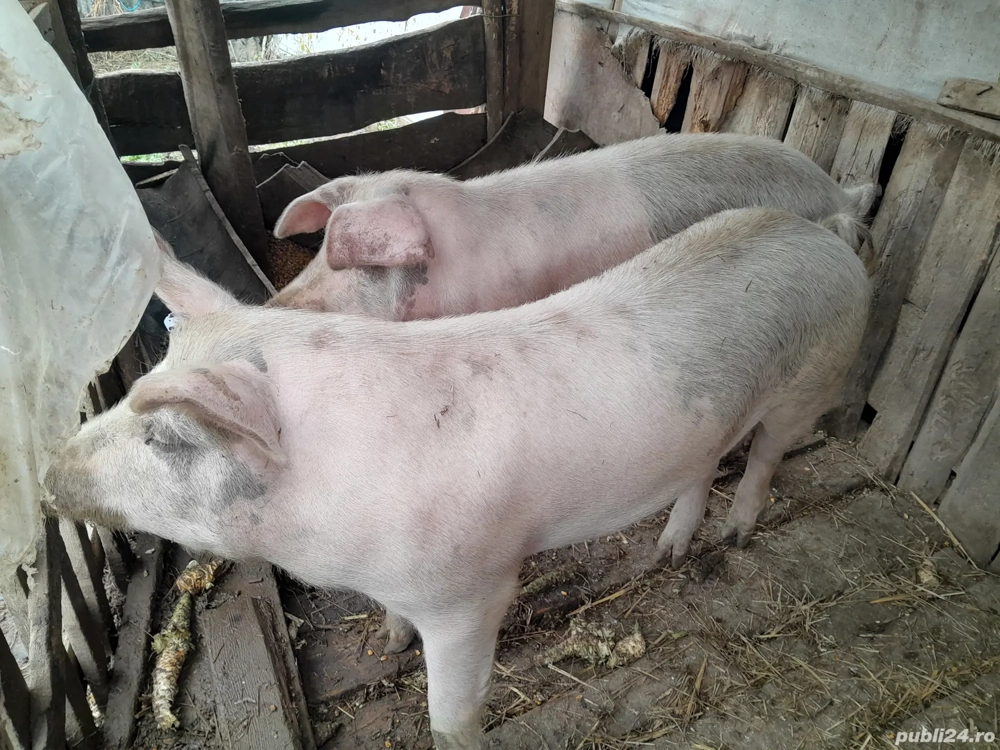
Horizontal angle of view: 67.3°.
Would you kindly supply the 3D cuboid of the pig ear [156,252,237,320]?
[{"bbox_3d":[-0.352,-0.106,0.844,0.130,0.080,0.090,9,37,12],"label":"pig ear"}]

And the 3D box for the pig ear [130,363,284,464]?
[{"bbox_3d":[-0.281,0.040,0.727,0.140,0.080,0.100,-11,37,-14],"label":"pig ear"}]

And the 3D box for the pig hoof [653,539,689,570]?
[{"bbox_3d":[0.331,0.346,1.440,0.053,0.045,0.060,29,45,33],"label":"pig hoof"}]

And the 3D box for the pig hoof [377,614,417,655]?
[{"bbox_3d":[-0.178,0.447,1.294,0.066,0.050,0.053,-22,42,-28],"label":"pig hoof"}]

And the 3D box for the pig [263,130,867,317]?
[{"bbox_3d":[0.060,-0.096,1.476,1.270,0.720,0.380,-9,37,-12],"label":"pig"}]

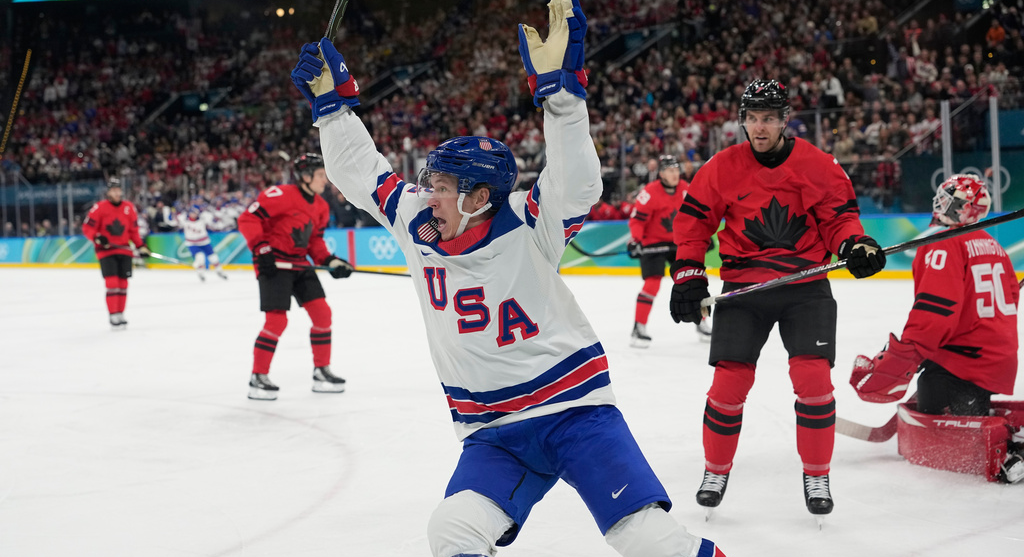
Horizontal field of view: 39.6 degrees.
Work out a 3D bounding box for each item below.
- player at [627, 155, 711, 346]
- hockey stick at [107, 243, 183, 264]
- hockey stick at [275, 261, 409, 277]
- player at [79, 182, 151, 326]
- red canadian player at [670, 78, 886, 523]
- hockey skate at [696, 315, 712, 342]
[{"bbox_3d":[1.549,-0.264,13.900,0.800,1.850,0.650,-4,3,-27],"label":"player"},{"bbox_3d":[-4.728,-0.330,18.400,1.500,0.200,0.070,13,-3,-21],"label":"hockey stick"},{"bbox_3d":[-1.090,-0.042,10.800,1.550,0.200,0.070,5,2,-3],"label":"hockey stick"},{"bbox_3d":[-5.144,-0.325,18.500,0.820,1.940,0.500,-3,3,-22],"label":"player"},{"bbox_3d":[1.133,0.098,6.070,0.900,1.900,0.580,-2,3,10],"label":"red canadian player"},{"bbox_3d":[1.931,0.494,14.050,0.110,0.260,0.300,-4,3,-25],"label":"hockey skate"}]

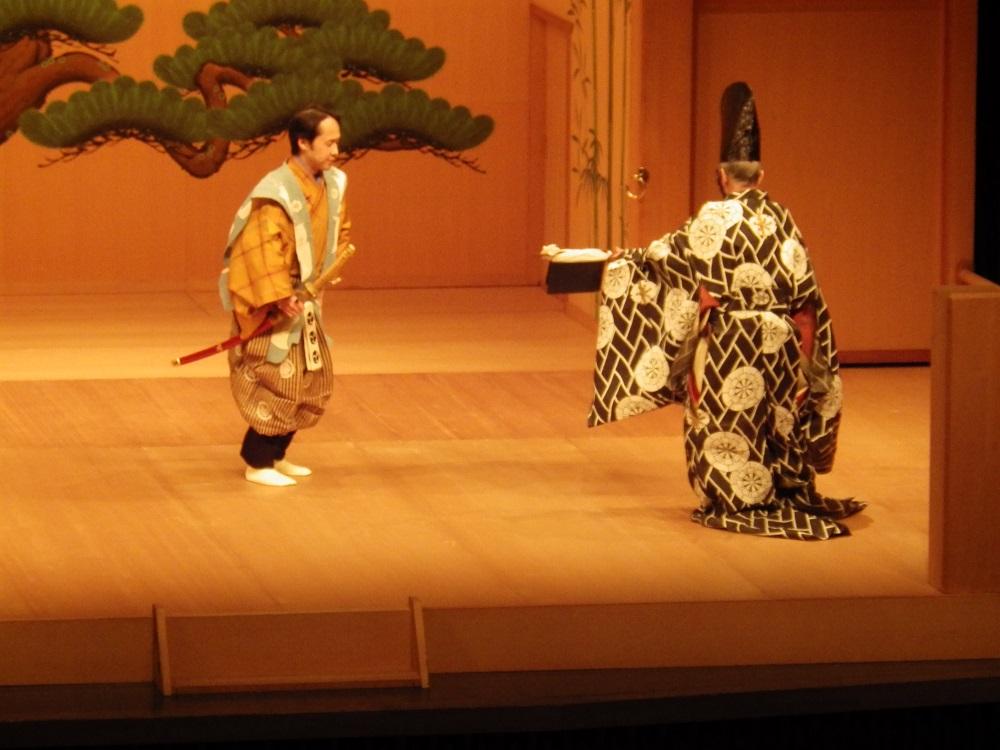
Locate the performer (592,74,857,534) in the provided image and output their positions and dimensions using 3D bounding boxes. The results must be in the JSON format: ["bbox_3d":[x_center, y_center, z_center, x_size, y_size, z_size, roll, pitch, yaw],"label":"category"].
[{"bbox_3d":[0.951,-0.311,29.350,1.020,1.810,0.880,-3,10,-20],"label":"performer"}]

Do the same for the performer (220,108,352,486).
[{"bbox_3d":[-0.915,-0.345,30.100,0.480,1.590,0.580,7,11,34],"label":"performer"}]

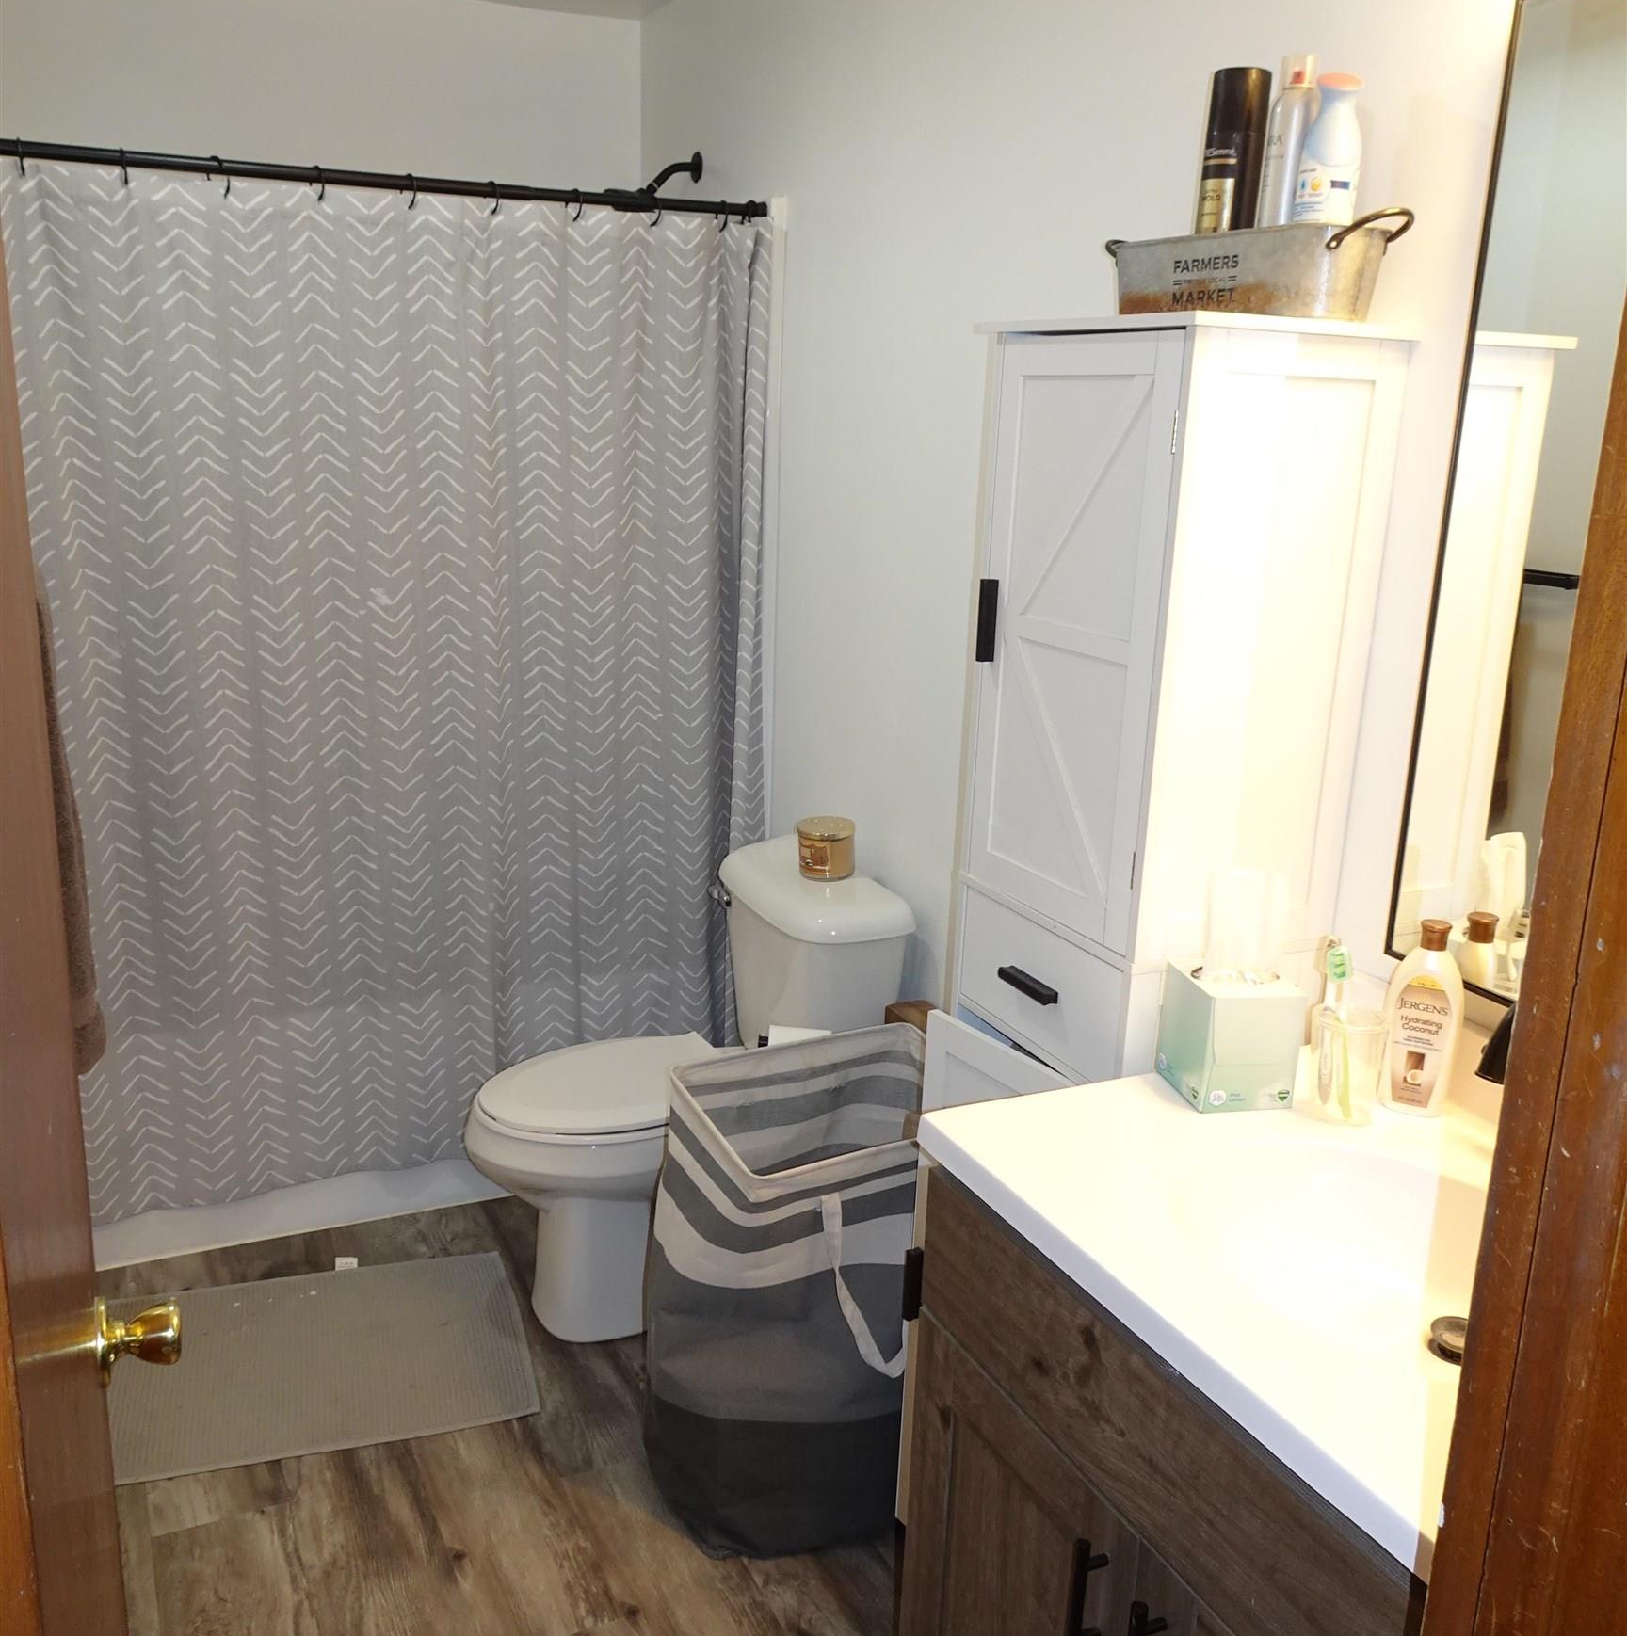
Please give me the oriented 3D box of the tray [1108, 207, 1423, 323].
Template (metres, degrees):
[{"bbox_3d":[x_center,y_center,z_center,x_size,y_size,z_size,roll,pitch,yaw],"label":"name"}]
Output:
[{"bbox_3d":[0.475,-0.599,1.659,0.140,0.104,0.390,-6,17,-26],"label":"tray"}]

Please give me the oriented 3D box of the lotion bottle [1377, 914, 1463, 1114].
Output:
[{"bbox_3d":[0.635,0.202,1.560,0.078,0.212,0.050,8,17,20],"label":"lotion bottle"}]

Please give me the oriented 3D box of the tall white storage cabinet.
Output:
[{"bbox_3d":[0.388,0.271,1.908,0.300,1.706,0.395,-6,17,-26],"label":"tall white storage cabinet"}]

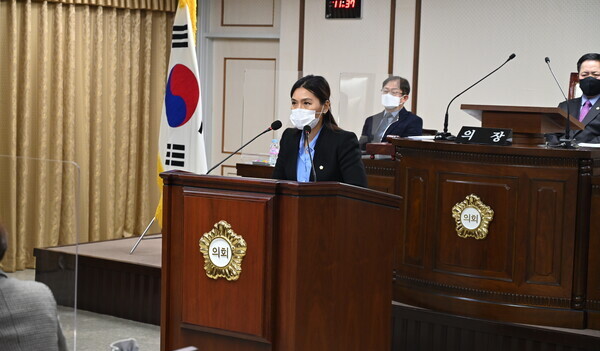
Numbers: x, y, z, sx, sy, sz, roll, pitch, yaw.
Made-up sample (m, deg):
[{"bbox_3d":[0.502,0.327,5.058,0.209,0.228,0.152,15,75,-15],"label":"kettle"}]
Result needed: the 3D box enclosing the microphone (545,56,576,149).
[{"bbox_3d":[1.370,-0.397,6.131,0.120,0.475,0.470,2,5,-1],"label":"microphone"}]

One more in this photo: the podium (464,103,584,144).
[{"bbox_3d":[1.227,-0.281,6.447,0.560,0.210,0.410,5,7,33],"label":"podium"}]

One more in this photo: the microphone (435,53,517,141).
[{"bbox_3d":[0.957,-0.433,6.372,0.470,0.475,0.120,-1,6,-22],"label":"microphone"}]

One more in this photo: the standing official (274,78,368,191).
[{"bbox_3d":[0.080,0.329,5.375,0.460,1.580,0.360,5,7,33],"label":"standing official"}]

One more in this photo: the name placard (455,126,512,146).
[{"bbox_3d":[0.967,-0.202,6.121,0.290,0.083,0.090,5,7,33],"label":"name placard"}]

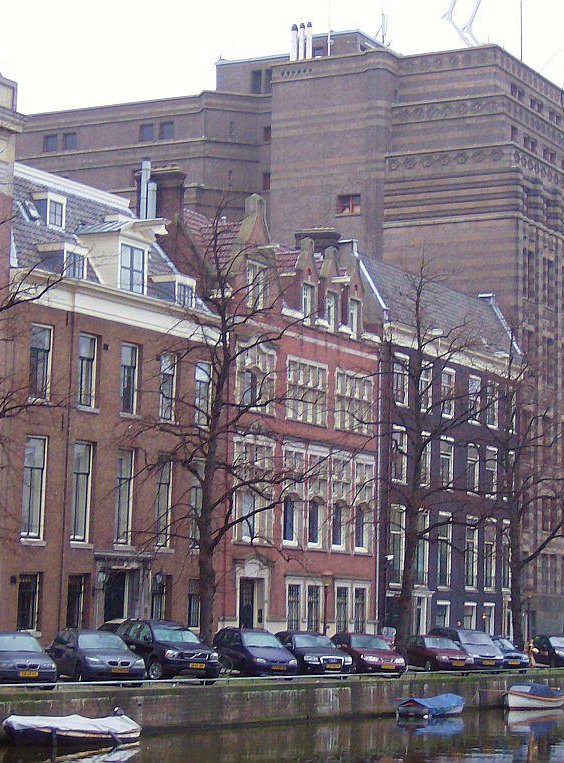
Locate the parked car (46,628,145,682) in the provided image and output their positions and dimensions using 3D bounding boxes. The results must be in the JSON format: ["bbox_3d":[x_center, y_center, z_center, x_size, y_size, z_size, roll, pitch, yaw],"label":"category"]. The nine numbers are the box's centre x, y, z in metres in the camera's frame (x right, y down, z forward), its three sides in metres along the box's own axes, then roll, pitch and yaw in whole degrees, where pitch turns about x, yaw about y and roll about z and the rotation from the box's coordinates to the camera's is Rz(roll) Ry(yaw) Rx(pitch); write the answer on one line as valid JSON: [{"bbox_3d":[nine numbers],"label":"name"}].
[{"bbox_3d":[-5.248,7.701,57.947,1.850,1.471,4.840,4,-7,-21],"label":"parked car"}]

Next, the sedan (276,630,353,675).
[{"bbox_3d":[0.880,9.329,70.786,1.840,1.445,4.850,4,-7,-20],"label":"sedan"}]

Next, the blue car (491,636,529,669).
[{"bbox_3d":[8.659,11.235,85.721,1.730,1.480,4.200,3,-7,-18],"label":"blue car"}]

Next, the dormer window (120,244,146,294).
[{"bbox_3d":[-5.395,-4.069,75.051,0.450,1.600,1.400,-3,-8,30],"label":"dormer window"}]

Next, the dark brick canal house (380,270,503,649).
[{"bbox_3d":[5.862,3.117,77.968,4.604,15.680,4.604,1,-7,0],"label":"dark brick canal house"}]

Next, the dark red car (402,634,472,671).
[{"bbox_3d":[5.853,10.581,80.302,1.720,1.420,4.350,3,-7,-18],"label":"dark red car"}]

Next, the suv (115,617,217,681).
[{"bbox_3d":[-3.515,7.961,61.111,1.900,1.768,4.800,5,-7,-27],"label":"suv"}]

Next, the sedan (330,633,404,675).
[{"bbox_3d":[3.035,9.899,74.947,1.750,1.430,4.500,3,-7,-13],"label":"sedan"}]

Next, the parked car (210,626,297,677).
[{"bbox_3d":[-0.858,8.784,66.859,1.730,1.560,4.200,4,-7,-21],"label":"parked car"}]

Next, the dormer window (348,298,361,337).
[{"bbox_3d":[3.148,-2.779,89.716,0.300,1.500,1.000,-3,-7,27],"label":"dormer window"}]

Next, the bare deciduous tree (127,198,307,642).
[{"bbox_3d":[-2.045,1.678,64.235,5.500,14.990,5.500,1,-7,0],"label":"bare deciduous tree"}]

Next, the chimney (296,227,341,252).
[{"bbox_3d":[1.601,-6.292,93.186,1.950,1.400,0.750,-3,-8,29],"label":"chimney"}]

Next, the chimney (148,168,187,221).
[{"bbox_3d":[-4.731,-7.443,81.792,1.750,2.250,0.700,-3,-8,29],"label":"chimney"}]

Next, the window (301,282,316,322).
[{"bbox_3d":[1.122,-3.454,89.249,0.300,1.663,1.150,-2,-7,28],"label":"window"}]

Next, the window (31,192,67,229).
[{"bbox_3d":[-8.364,-6.082,74.225,0.750,1.255,1.161,-2,-7,28],"label":"window"}]

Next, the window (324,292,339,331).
[{"bbox_3d":[2.173,-3.284,97.211,0.500,1.780,1.350,-2,-7,27],"label":"window"}]

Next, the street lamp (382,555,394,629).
[{"bbox_3d":[4.975,10.570,96.882,0.500,4.900,0.450,-2,-7,27],"label":"street lamp"}]

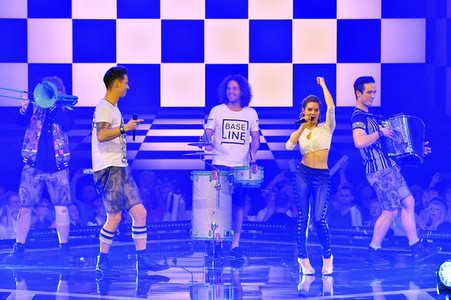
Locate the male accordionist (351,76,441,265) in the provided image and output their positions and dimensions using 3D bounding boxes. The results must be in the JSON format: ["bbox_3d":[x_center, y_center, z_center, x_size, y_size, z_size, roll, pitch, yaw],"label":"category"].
[{"bbox_3d":[1.612,0.193,23.600,0.720,1.772,0.540,0,1,30],"label":"male accordionist"}]

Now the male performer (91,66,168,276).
[{"bbox_3d":[-0.846,0.185,22.300,0.620,1.857,0.520,0,1,18],"label":"male performer"}]

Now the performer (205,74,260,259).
[{"bbox_3d":[0.068,0.166,24.400,0.550,1.803,0.420,0,1,0],"label":"performer"}]

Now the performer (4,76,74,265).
[{"bbox_3d":[-1.776,0.191,23.900,0.670,1.785,0.500,0,1,7],"label":"performer"}]

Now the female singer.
[{"bbox_3d":[0.759,0.230,22.100,0.450,1.757,0.400,0,1,7],"label":"female singer"}]

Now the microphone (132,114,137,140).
[{"bbox_3d":[-0.811,-0.200,22.300,0.046,0.238,0.046,3,1,0],"label":"microphone"}]

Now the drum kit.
[{"bbox_3d":[0.000,0.490,23.800,0.750,1.160,0.600,0,1,0],"label":"drum kit"}]

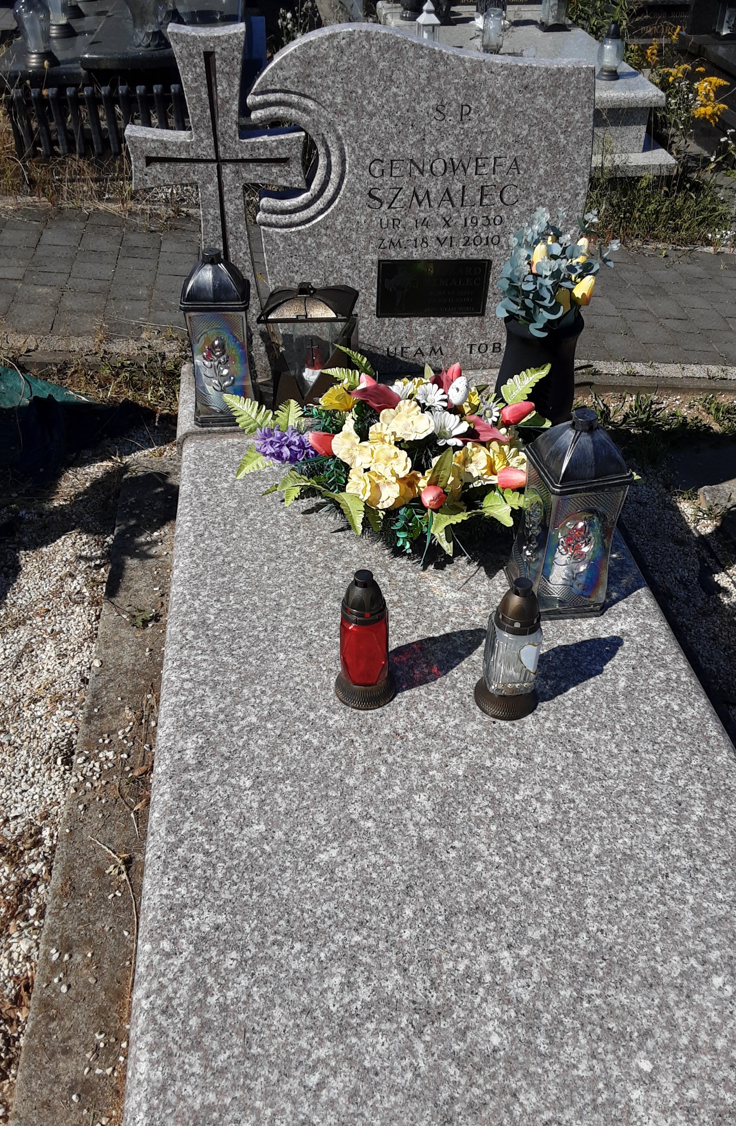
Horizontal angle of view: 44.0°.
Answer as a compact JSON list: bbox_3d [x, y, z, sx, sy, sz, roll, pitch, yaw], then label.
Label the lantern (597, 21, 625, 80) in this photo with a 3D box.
[{"bbox_3d":[1.250,-2.631,4.689,0.132,0.247,0.132,-4,38,-5],"label":"lantern"}]

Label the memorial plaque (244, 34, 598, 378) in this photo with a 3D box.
[{"bbox_3d":[0.108,-0.755,1.960,0.698,0.700,0.098,-4,38,-5],"label":"memorial plaque"}]

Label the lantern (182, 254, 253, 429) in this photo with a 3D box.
[{"bbox_3d":[-0.301,-0.459,1.864,0.134,0.341,0.134,-3,38,-4],"label":"lantern"}]

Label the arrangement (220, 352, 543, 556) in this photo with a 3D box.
[{"bbox_3d":[0.053,-0.249,1.762,0.617,0.216,0.461,-4,38,-5],"label":"arrangement"}]

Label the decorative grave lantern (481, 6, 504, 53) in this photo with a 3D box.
[{"bbox_3d":[0.689,-2.953,5.045,0.108,0.204,0.108,-4,38,-5],"label":"decorative grave lantern"}]

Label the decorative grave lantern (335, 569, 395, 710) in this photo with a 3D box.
[{"bbox_3d":[-0.003,0.104,1.293,0.087,0.223,0.087,-4,38,-5],"label":"decorative grave lantern"}]

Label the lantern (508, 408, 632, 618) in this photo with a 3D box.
[{"bbox_3d":[0.322,-0.087,1.452,0.133,0.337,0.133,-7,38,-10],"label":"lantern"}]

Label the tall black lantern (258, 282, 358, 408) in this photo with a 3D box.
[{"bbox_3d":[-0.125,-0.474,1.956,0.182,0.257,0.182,3,37,3],"label":"tall black lantern"}]

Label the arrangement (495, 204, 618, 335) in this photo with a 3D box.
[{"bbox_3d":[0.377,-0.586,1.830,0.235,0.245,0.206,-4,38,-5],"label":"arrangement"}]

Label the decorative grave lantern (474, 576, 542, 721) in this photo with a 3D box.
[{"bbox_3d":[0.208,0.116,1.279,0.091,0.224,0.091,0,37,0],"label":"decorative grave lantern"}]

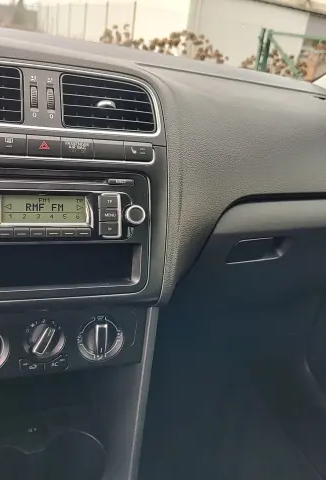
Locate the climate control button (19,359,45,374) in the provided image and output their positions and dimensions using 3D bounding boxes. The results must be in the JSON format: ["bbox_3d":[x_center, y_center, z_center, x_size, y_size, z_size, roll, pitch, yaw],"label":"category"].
[{"bbox_3d":[-0.146,0.140,0.476,0.026,0.015,0.012,-1,7,-21],"label":"climate control button"}]

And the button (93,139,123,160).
[{"bbox_3d":[-0.059,-0.096,0.459,0.034,0.021,0.015,-1,0,-21],"label":"button"}]

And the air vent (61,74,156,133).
[{"bbox_3d":[-0.062,-0.144,0.473,0.102,0.060,0.030,-1,-9,-21],"label":"air vent"}]

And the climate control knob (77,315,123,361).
[{"bbox_3d":[-0.070,0.114,0.485,0.052,0.052,0.024,-1,7,-21],"label":"climate control knob"}]

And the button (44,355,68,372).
[{"bbox_3d":[-0.122,0.140,0.485,0.025,0.015,0.012,-1,7,-21],"label":"button"}]

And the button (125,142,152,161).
[{"bbox_3d":[-0.029,-0.095,0.471,0.032,0.021,0.015,-1,0,-21],"label":"button"}]

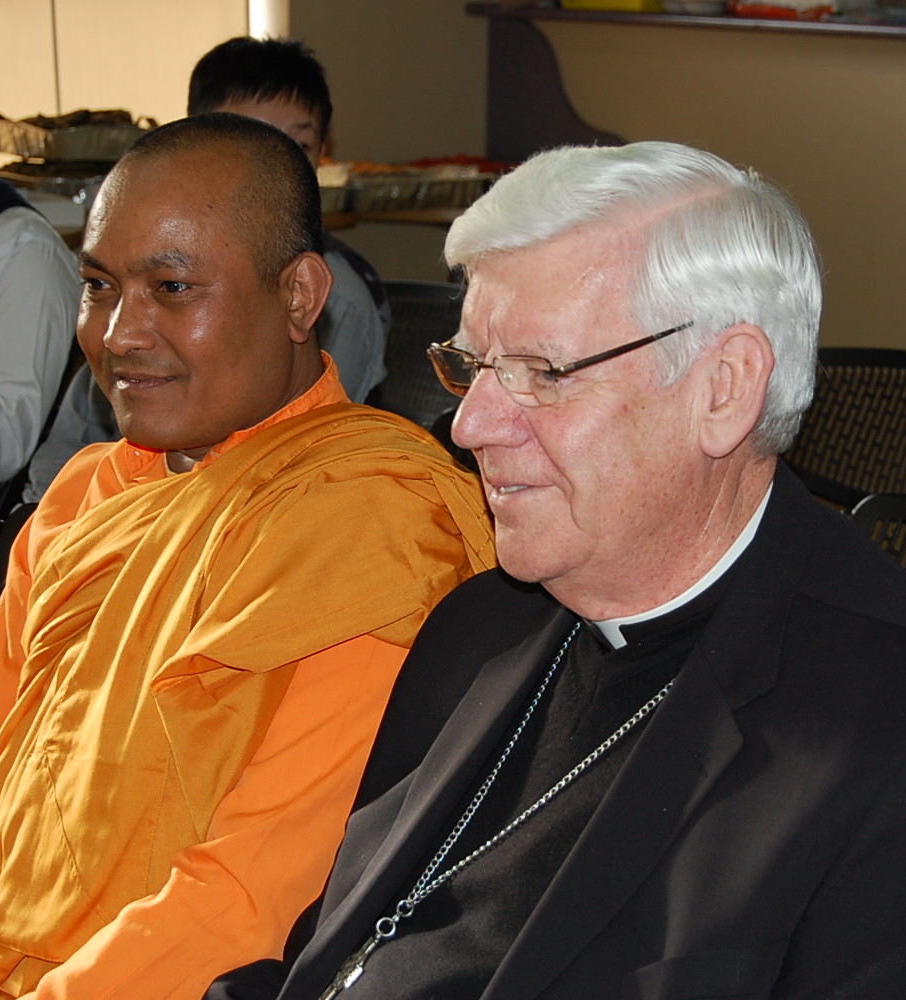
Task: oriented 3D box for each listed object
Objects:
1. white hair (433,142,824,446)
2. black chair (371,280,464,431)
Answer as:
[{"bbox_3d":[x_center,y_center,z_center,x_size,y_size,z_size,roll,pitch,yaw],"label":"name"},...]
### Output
[{"bbox_3d":[0.104,-0.113,1.710,0.220,0.195,0.175,-17,18,-29],"label":"white hair"},{"bbox_3d":[-0.186,0.128,4.370,0.530,0.800,0.465,-9,14,-38],"label":"black chair"}]

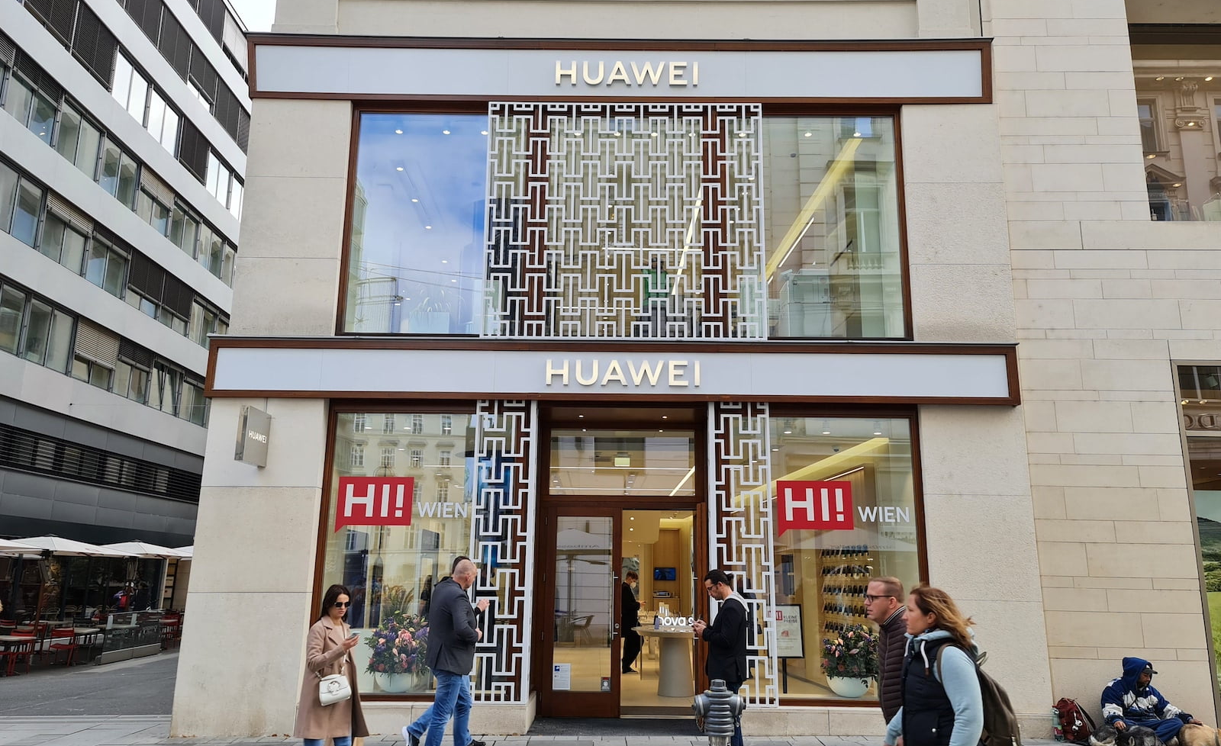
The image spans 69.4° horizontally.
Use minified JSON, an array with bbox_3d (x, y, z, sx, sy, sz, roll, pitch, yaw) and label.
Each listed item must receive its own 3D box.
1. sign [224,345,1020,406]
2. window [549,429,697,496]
[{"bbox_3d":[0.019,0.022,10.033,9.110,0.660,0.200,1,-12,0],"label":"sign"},{"bbox_3d":[0.156,1.105,10.905,1.790,0.810,0.080,1,-12,0],"label":"window"}]

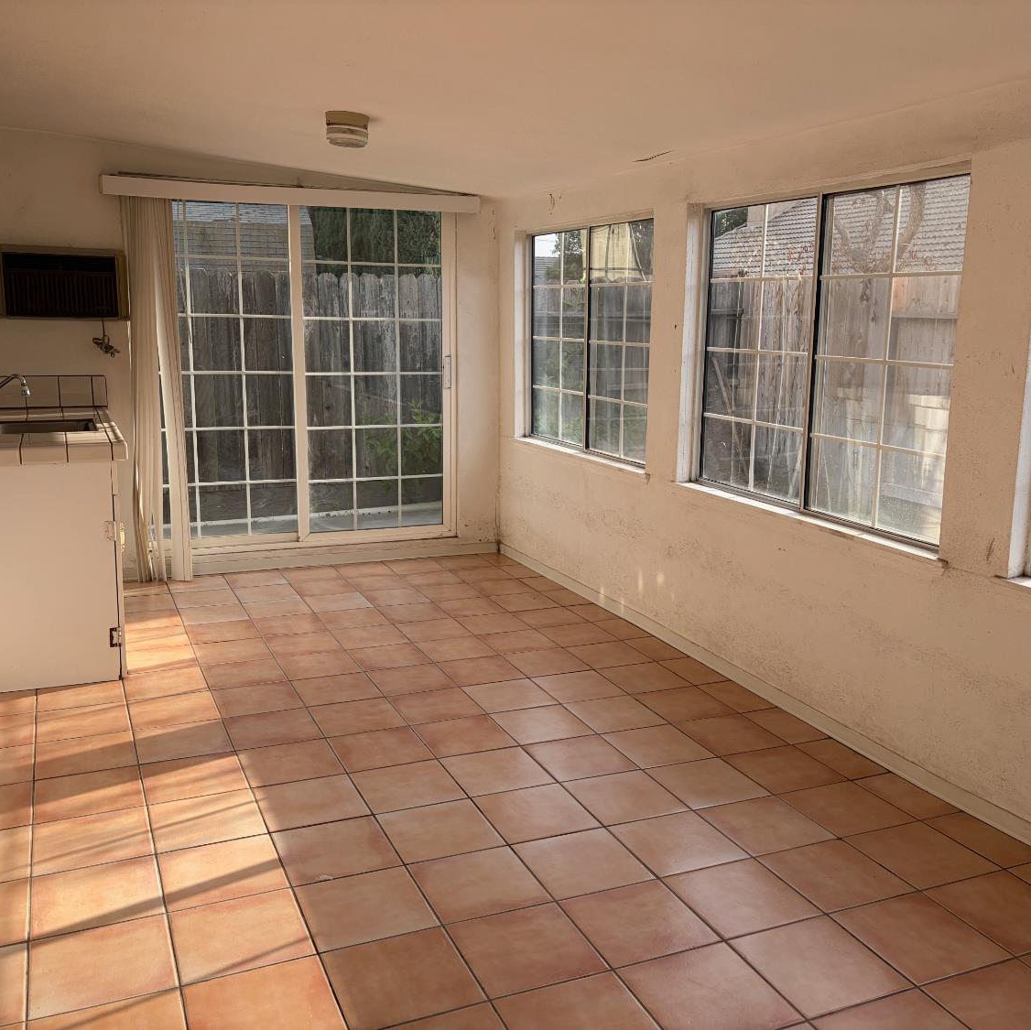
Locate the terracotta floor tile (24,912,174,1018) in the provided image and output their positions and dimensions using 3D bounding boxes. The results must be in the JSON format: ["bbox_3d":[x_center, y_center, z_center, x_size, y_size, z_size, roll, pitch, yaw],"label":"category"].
[{"bbox_3d":[-0.941,1.024,2.348,0.300,0.011,0.300,-3,12,-23],"label":"terracotta floor tile"}]

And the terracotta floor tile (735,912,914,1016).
[{"bbox_3d":[0.703,1.043,2.384,0.298,0.010,0.298,-3,12,-23],"label":"terracotta floor tile"}]

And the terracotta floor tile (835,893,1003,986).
[{"bbox_3d":[0.982,1.027,2.510,0.298,0.012,0.298,-3,12,-23],"label":"terracotta floor tile"}]

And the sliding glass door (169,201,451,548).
[{"bbox_3d":[-1.208,-0.805,5.827,1.845,1.998,0.100,-3,12,-23],"label":"sliding glass door"}]

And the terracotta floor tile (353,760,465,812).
[{"bbox_3d":[-0.341,0.861,3.252,0.294,0.012,0.294,-3,12,-23],"label":"terracotta floor tile"}]

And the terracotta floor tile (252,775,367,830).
[{"bbox_3d":[-0.618,0.872,3.117,0.298,0.010,0.298,-3,12,-23],"label":"terracotta floor tile"}]

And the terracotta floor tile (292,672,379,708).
[{"bbox_3d":[-0.708,0.697,4.087,0.300,0.011,0.300,-3,12,-23],"label":"terracotta floor tile"}]

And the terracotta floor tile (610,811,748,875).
[{"bbox_3d":[0.460,0.933,2.936,0.298,0.012,0.298,-3,12,-23],"label":"terracotta floor tile"}]

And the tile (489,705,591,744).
[{"bbox_3d":[0.094,0.769,3.767,0.299,0.010,0.299,-3,12,-23],"label":"tile"}]

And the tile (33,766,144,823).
[{"bbox_3d":[-1.306,0.858,3.174,0.300,0.011,0.300,-3,12,-23],"label":"tile"}]

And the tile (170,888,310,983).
[{"bbox_3d":[-0.657,1.005,2.463,0.294,0.012,0.294,-3,12,-23],"label":"tile"}]

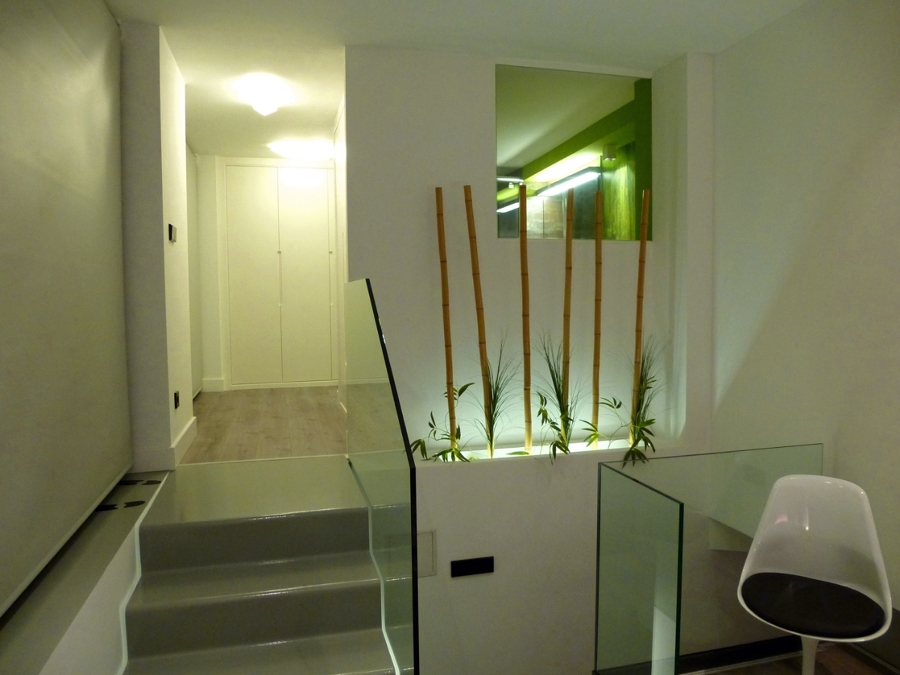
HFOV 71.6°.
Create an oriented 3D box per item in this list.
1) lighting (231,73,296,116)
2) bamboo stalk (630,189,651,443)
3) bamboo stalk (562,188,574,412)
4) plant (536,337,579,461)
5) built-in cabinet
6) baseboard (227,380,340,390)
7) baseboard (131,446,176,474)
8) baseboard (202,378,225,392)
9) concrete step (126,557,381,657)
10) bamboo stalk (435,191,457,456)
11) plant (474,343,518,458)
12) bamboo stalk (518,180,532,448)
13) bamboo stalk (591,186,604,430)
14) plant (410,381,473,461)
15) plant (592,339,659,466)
[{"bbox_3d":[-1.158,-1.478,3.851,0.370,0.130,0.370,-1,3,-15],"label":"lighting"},{"bbox_3d":[1.120,-0.115,3.697,0.035,1.522,0.035,3,0,-15],"label":"bamboo stalk"},{"bbox_3d":[0.685,-0.096,3.582,0.034,1.515,0.034,1,1,-15],"label":"bamboo stalk"},{"bbox_3d":[0.579,0.326,3.352,0.200,0.650,0.200,-1,3,-15],"label":"plant"},{"bbox_3d":[-1.587,-0.576,5.908,0.970,2.060,0.050,-1,3,-15],"label":"built-in cabinet"},{"bbox_3d":[-1.585,0.460,5.933,1.010,0.062,0.025,-1,3,-15],"label":"baseboard"},{"bbox_3d":[-1.485,0.612,3.120,0.190,0.117,0.020,-1,3,-15],"label":"baseboard"},{"bbox_3d":[-2.186,0.447,5.772,0.190,0.120,0.025,-1,3,-15],"label":"baseboard"},{"bbox_3d":[-0.702,0.975,2.320,0.859,0.180,0.288,-1,3,-15],"label":"concrete step"},{"bbox_3d":[-0.018,-0.080,3.397,0.035,1.466,0.035,-4,2,-15],"label":"bamboo stalk"},{"bbox_3d":[0.254,0.350,3.480,0.240,0.645,0.230,0,3,0],"label":"plant"},{"bbox_3d":[0.406,-0.092,3.332,0.036,1.470,0.036,-2,1,-15],"label":"bamboo stalk"},{"bbox_3d":[0.856,-0.099,3.627,0.033,1.502,0.033,1,1,-15],"label":"bamboo stalk"},{"bbox_3d":[-0.046,0.456,3.364,0.310,0.429,0.250,-1,3,-15],"label":"plant"},{"bbox_3d":[0.972,0.359,3.445,0.310,0.670,0.270,-1,3,-15],"label":"plant"}]

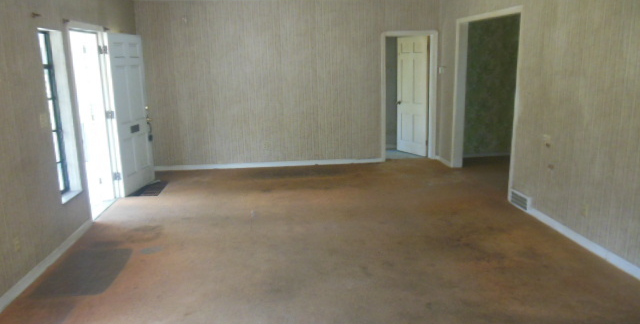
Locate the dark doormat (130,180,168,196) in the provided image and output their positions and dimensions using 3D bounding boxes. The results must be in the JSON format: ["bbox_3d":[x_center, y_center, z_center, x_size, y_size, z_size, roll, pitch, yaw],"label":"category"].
[{"bbox_3d":[-2.336,0.370,6.300,0.427,0.012,0.727,-2,13,-6],"label":"dark doormat"}]

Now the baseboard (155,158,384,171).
[{"bbox_3d":[-0.793,0.036,7.482,3.771,0.085,0.020,-2,13,-6],"label":"baseboard"}]

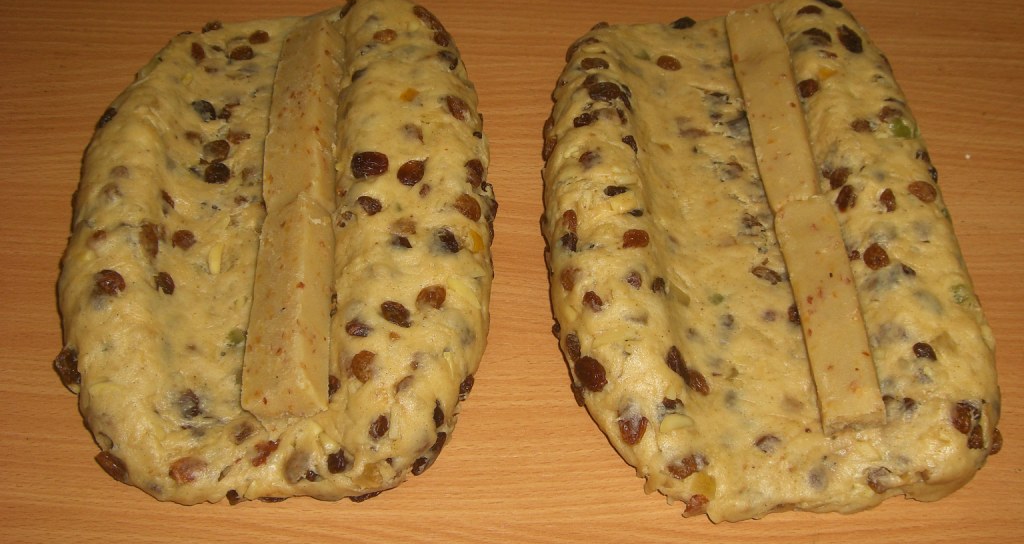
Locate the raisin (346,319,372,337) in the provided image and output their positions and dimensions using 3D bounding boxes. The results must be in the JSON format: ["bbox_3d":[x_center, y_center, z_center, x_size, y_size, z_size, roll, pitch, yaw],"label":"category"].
[{"bbox_3d":[-0.071,0.026,0.526,0.013,0.005,0.007,11,60,16],"label":"raisin"}]

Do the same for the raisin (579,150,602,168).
[{"bbox_3d":[0.037,-0.054,0.539,0.011,0.008,0.009,0,53,0],"label":"raisin"}]

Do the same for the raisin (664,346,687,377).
[{"bbox_3d":[0.063,0.035,0.431,0.007,0.007,0.013,-15,53,-11],"label":"raisin"}]

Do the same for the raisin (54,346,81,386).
[{"bbox_3d":[-0.192,0.041,0.485,0.011,0.011,0.018,-6,53,-5],"label":"raisin"}]

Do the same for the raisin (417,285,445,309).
[{"bbox_3d":[-0.038,0.013,0.536,0.015,0.007,0.010,-31,65,-31],"label":"raisin"}]

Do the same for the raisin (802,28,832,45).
[{"bbox_3d":[0.161,-0.123,0.594,0.015,0.007,0.010,21,42,25],"label":"raisin"}]

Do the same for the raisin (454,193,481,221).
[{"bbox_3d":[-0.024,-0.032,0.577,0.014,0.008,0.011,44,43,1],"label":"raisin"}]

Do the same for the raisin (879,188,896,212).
[{"bbox_3d":[0.187,-0.036,0.561,0.008,0.008,0.014,0,55,0],"label":"raisin"}]

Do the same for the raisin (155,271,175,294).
[{"bbox_3d":[-0.160,0.006,0.518,0.008,0.006,0.011,-23,63,-27],"label":"raisin"}]

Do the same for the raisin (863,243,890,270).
[{"bbox_3d":[0.146,-0.006,0.450,0.010,0.007,0.012,1,52,1],"label":"raisin"}]

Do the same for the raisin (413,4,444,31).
[{"bbox_3d":[-0.045,-0.136,0.601,0.018,0.009,0.010,36,61,24],"label":"raisin"}]

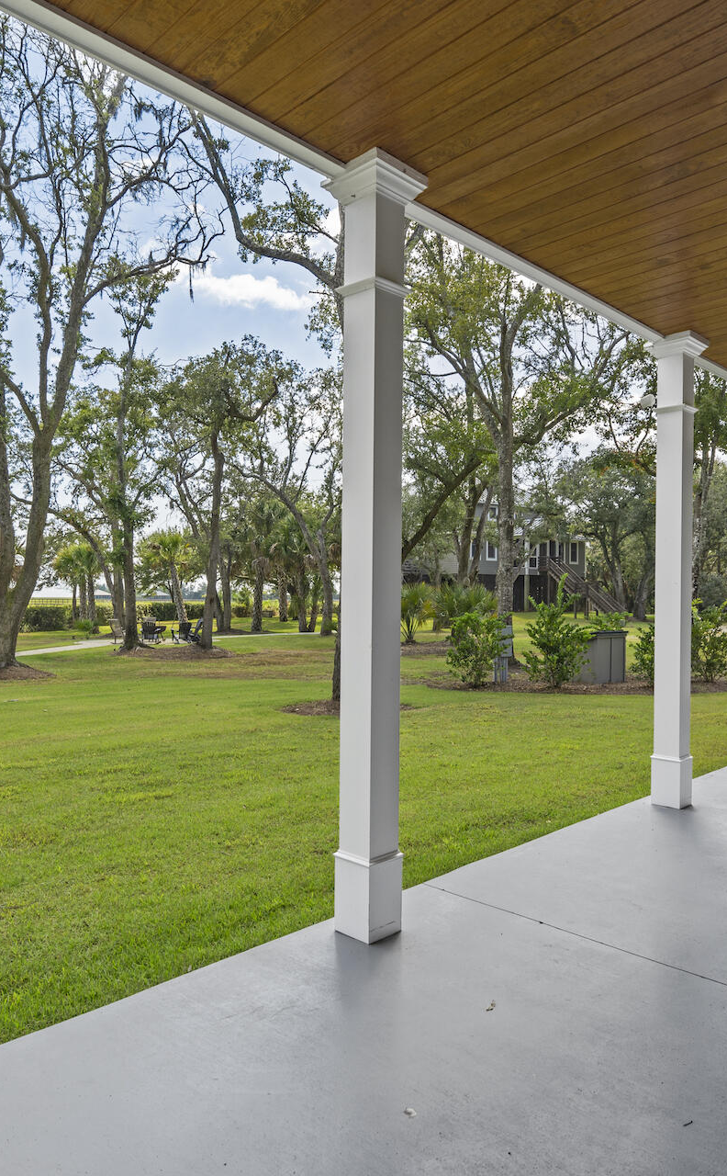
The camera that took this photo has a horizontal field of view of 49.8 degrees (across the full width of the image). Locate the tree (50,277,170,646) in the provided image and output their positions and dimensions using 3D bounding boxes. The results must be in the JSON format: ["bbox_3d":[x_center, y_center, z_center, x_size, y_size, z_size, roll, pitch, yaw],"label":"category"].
[{"bbox_3d":[-8.845,-4.521,27.568,4.200,13.300,4.200,1,-1,-18],"label":"tree"}]

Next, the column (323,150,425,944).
[{"bbox_3d":[0.036,-0.136,3.213,0.309,3.084,0.309,1,-1,-45],"label":"column"}]

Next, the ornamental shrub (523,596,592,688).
[{"bbox_3d":[3.533,0.987,14.200,1.220,1.660,1.200,0,0,14],"label":"ornamental shrub"}]

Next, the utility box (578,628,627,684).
[{"bbox_3d":[4.566,1.328,15.100,0.780,1.040,0.720,1,0,-30],"label":"utility box"}]

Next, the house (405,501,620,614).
[{"bbox_3d":[12.494,-2.637,67.047,16.500,9.200,11.000,0,-1,3],"label":"house"}]

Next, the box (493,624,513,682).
[{"bbox_3d":[2.654,1.223,14.800,0.360,1.150,0.240,1,0,3],"label":"box"}]

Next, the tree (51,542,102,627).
[{"bbox_3d":[-18.294,-0.220,50.028,3.300,5.364,3.200,1,-1,-20],"label":"tree"}]

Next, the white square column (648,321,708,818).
[{"bbox_3d":[2.076,-0.098,5.227,0.309,3.084,0.309,1,-1,-45],"label":"white square column"}]

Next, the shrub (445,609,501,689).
[{"bbox_3d":[1.932,1.076,13.907,1.020,1.369,1.000,0,-1,8],"label":"shrub"}]

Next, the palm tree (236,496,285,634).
[{"bbox_3d":[-5.309,-1.211,40.537,2.700,7.123,2.700,1,-1,-7],"label":"palm tree"}]

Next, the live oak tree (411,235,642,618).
[{"bbox_3d":[3.917,-3.753,19.458,6.200,11.191,6.000,0,-1,11],"label":"live oak tree"}]

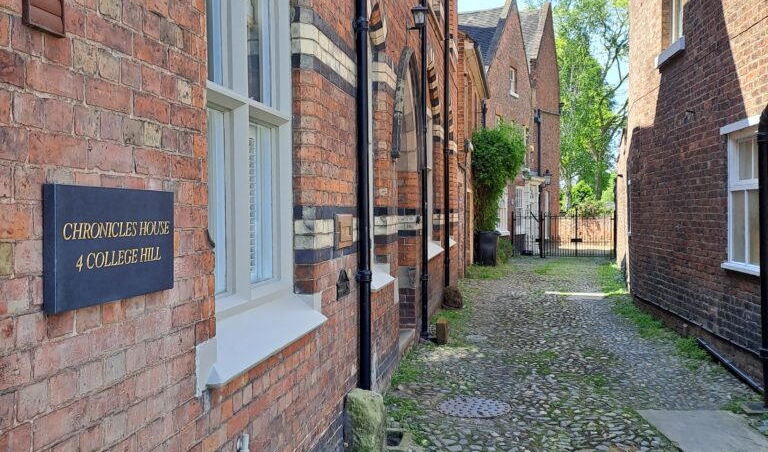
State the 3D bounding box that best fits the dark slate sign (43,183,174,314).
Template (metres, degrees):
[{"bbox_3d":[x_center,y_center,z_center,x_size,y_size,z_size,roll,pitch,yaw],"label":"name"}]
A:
[{"bbox_3d":[-0.718,0.049,2.004,0.032,0.298,0.603,0,1,10],"label":"dark slate sign"}]

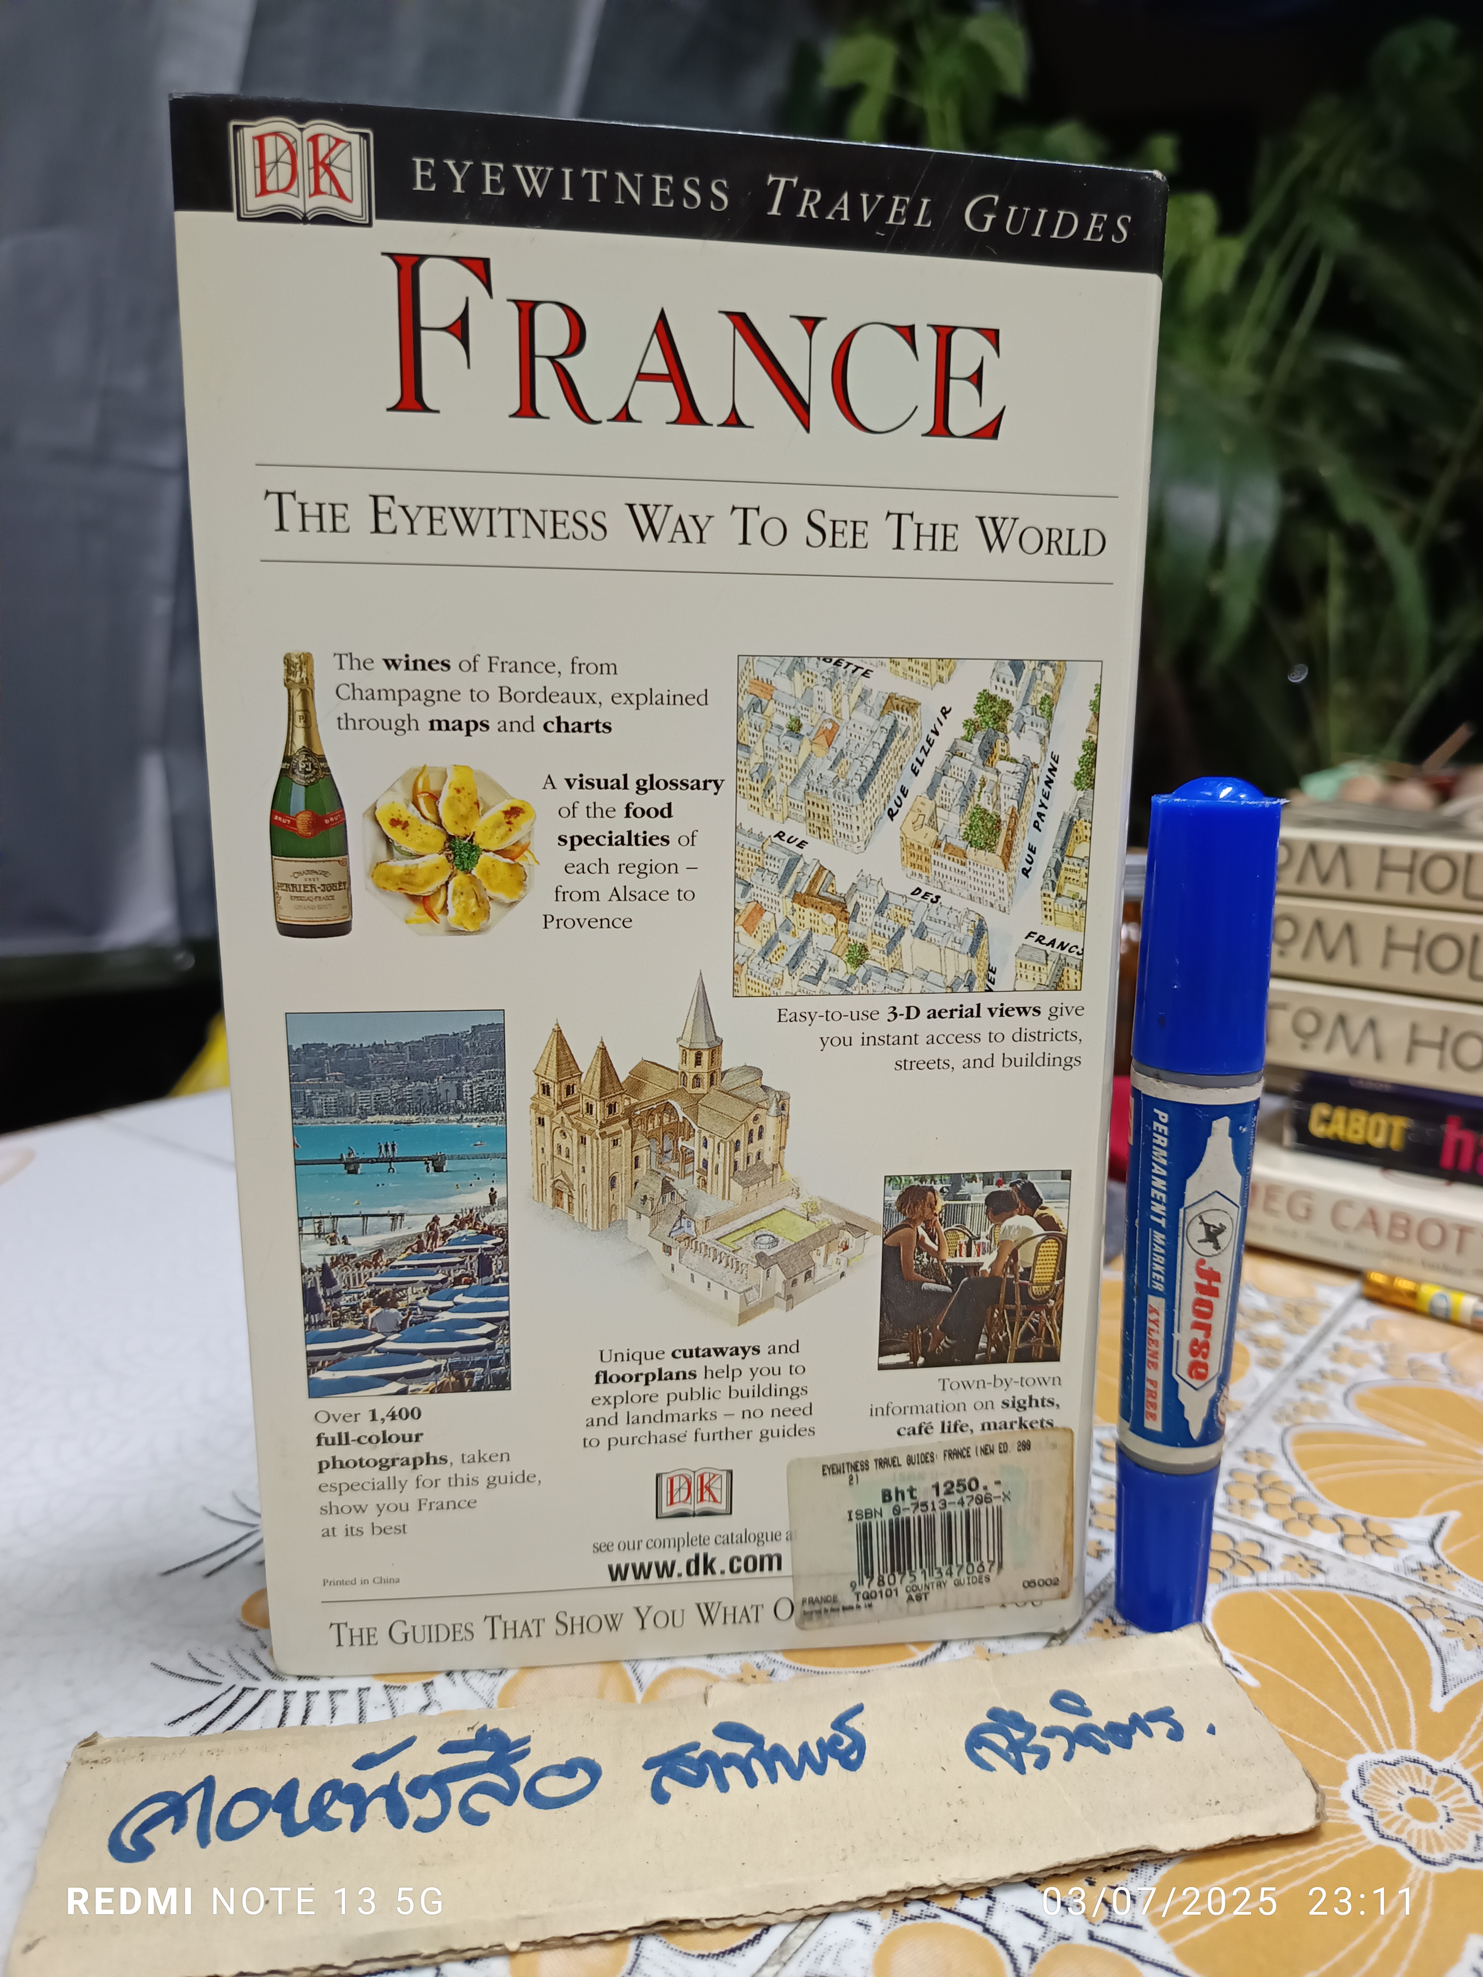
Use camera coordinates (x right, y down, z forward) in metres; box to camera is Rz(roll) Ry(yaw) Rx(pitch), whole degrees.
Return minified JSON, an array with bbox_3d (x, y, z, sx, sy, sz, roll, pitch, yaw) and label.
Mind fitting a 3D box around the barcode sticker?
[{"bbox_3d":[0.031,0.088,0.222,0.046,0.031,0.001,-4,11,-7],"label":"barcode sticker"}]

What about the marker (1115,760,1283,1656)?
[{"bbox_3d":[0.071,0.037,0.220,0.020,0.140,0.020,0,11,-3],"label":"marker"}]

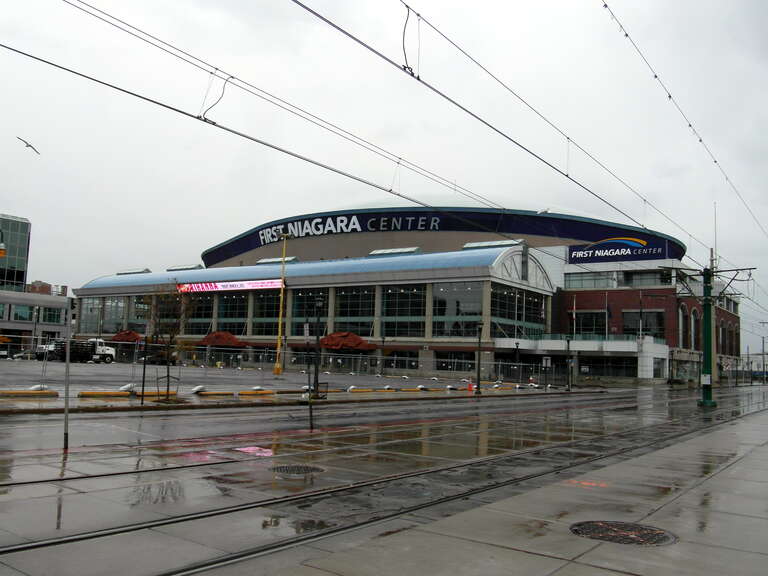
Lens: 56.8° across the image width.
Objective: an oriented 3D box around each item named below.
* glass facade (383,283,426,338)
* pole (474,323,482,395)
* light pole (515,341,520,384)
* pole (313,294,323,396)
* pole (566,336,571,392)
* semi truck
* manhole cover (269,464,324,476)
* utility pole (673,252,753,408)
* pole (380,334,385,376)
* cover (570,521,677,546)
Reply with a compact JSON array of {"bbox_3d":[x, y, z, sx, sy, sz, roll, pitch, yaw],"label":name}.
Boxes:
[{"bbox_3d":[2.984,3.318,103.339,7.840,7.650,0.400,-2,-8,37],"label":"glass facade"},{"bbox_3d":[6.095,4.525,45.310,0.400,4.500,0.400,-3,-8,35],"label":"pole"},{"bbox_3d":[14.841,8.351,78.898,0.400,4.500,0.400,-3,-8,35],"label":"light pole"},{"bbox_3d":[-2.933,2.681,31.669,0.400,4.500,0.400,2,-6,0],"label":"pole"},{"bbox_3d":[13.527,5.574,52.000,0.380,4.100,0.380,1,-6,10],"label":"pole"},{"bbox_3d":[-41.129,8.665,97.500,8.300,3.300,2.500,4,-6,-16],"label":"semi truck"},{"bbox_3d":[-1.291,2.710,10.464,0.850,0.040,0.850,2,-6,0],"label":"manhole cover"},{"bbox_3d":[17.579,2.587,38.623,4.700,7.600,0.850,0,-7,22],"label":"utility pole"},{"bbox_3d":[-0.077,8.135,84.500,0.400,4.500,0.400,-3,-8,35],"label":"pole"},{"bbox_3d":[2.429,2.509,7.202,1.000,0.040,1.000,2,-6,0],"label":"cover"}]

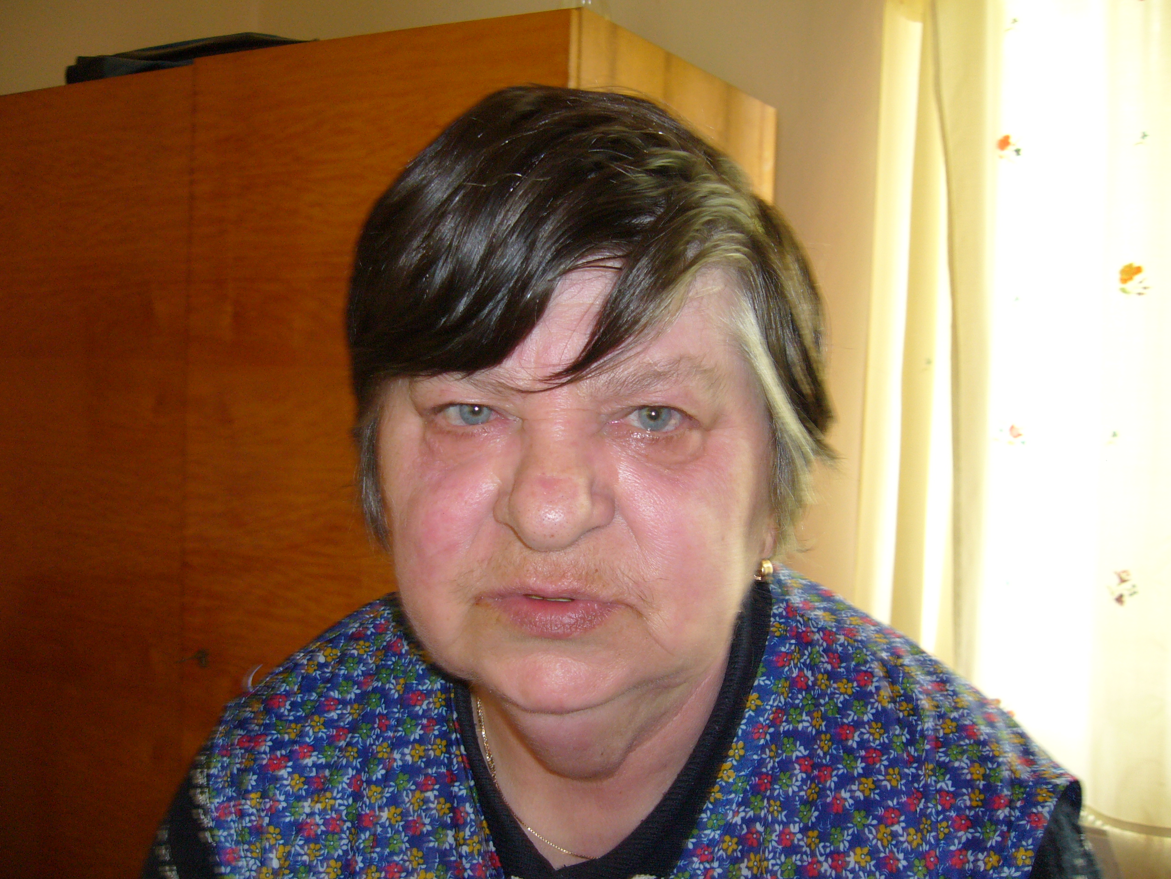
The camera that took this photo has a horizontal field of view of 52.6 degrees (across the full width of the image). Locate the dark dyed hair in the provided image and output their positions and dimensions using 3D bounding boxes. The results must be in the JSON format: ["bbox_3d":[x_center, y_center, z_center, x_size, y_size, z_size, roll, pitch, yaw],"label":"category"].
[{"bbox_3d":[0.003,-0.048,0.495,0.195,0.195,0.205,2,1,6],"label":"dark dyed hair"}]

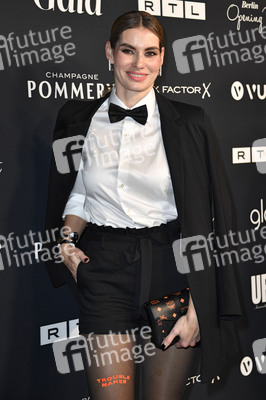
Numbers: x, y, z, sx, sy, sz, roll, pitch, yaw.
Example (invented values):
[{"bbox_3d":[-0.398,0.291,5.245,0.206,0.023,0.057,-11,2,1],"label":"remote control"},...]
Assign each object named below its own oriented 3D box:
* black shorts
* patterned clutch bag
[{"bbox_3d":[0.000,0.233,2.700,0.345,0.335,0.235,0,6,5],"label":"black shorts"},{"bbox_3d":[0.114,0.332,2.560,0.145,0.135,0.045,-17,2,-16],"label":"patterned clutch bag"}]

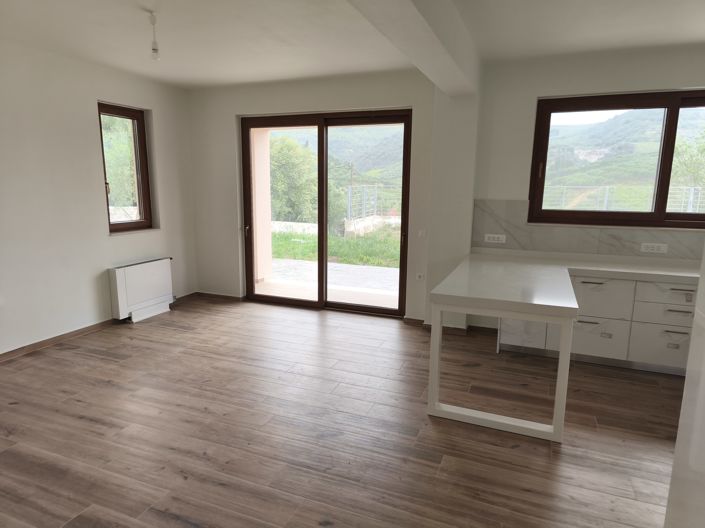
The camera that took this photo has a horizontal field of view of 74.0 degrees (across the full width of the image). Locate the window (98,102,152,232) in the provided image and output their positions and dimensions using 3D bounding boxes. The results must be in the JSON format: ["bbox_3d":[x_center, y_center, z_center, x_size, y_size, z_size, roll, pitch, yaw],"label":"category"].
[{"bbox_3d":[-2.728,-1.110,5.542,0.080,1.435,0.705,4,11,22],"label":"window"}]

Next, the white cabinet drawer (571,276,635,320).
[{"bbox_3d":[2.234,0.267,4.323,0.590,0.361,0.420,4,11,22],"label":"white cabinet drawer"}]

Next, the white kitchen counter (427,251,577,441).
[{"bbox_3d":[1.313,0.520,3.975,0.910,0.895,1.955,4,11,22],"label":"white kitchen counter"}]

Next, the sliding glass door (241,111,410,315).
[{"bbox_3d":[-0.370,-0.610,5.897,2.265,2.429,0.120,4,11,22],"label":"sliding glass door"}]

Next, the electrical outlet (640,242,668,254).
[{"bbox_3d":[2.836,-0.146,4.392,0.208,0.085,0.020,4,11,22],"label":"electrical outlet"}]

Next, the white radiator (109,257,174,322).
[{"bbox_3d":[-2.527,0.317,5.639,0.148,0.659,0.828,4,11,22],"label":"white radiator"}]

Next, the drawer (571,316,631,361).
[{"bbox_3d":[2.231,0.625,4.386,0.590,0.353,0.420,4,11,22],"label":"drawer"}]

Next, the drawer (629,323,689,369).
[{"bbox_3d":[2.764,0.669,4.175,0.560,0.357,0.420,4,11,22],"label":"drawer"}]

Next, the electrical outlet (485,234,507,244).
[{"bbox_3d":[1.503,-0.265,4.919,0.203,0.082,0.020,4,11,22],"label":"electrical outlet"}]

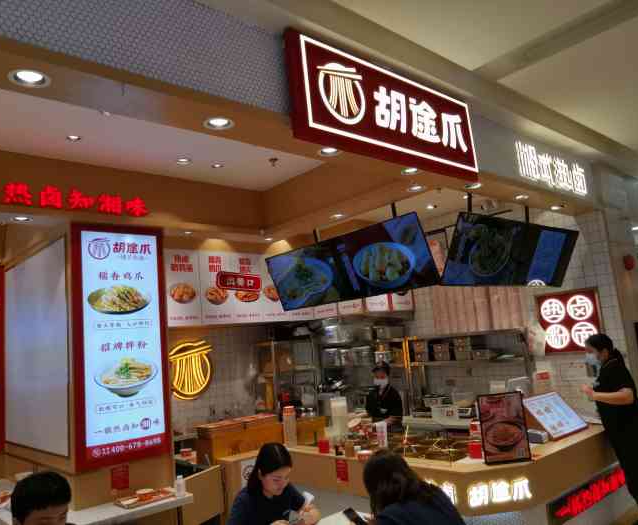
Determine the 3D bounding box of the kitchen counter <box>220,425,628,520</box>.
[{"bbox_3d":[0.843,1.942,4.792,2.800,0.770,2.640,3,-11,-43],"label":"kitchen counter"}]

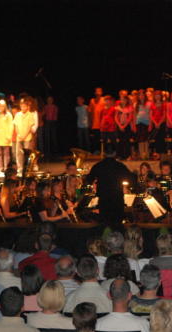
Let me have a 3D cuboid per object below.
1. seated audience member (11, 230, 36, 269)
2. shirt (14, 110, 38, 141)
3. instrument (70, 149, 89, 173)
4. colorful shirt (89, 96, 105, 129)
[{"bbox_3d":[-0.645,1.321,15.414,0.460,1.250,0.700,0,6,3],"label":"seated audience member"},{"bbox_3d":[-1.144,-0.759,28.000,0.452,0.615,0.250,0,1,-3],"label":"shirt"},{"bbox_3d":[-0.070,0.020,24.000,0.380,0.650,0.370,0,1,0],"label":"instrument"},{"bbox_3d":[0.226,-1.150,31.300,0.337,0.688,0.220,0,1,6],"label":"colorful shirt"}]

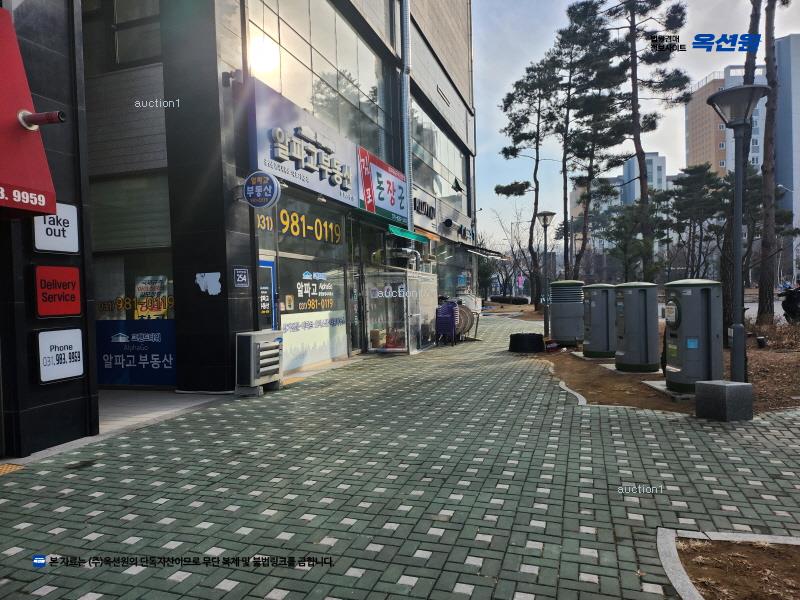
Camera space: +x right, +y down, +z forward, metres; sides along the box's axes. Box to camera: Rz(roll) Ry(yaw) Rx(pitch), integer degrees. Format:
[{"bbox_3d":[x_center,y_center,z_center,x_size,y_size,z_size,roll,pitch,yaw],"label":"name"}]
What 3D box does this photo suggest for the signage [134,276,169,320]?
[{"bbox_3d":[-4.090,-0.023,9.207,0.610,0.760,0.030,-1,1,18],"label":"signage"}]

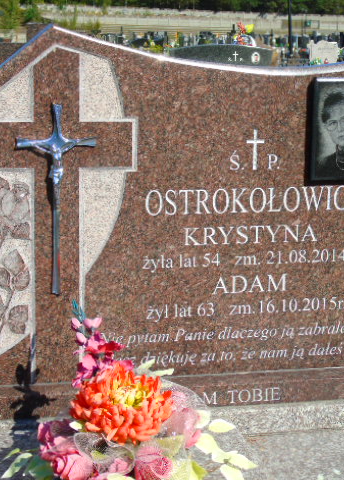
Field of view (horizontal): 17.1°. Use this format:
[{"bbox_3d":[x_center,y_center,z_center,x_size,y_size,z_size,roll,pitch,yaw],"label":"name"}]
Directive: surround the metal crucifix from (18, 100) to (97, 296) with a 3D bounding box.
[{"bbox_3d":[-0.298,-0.107,2.956,0.204,0.498,0.045,-2,11,-12],"label":"metal crucifix"}]

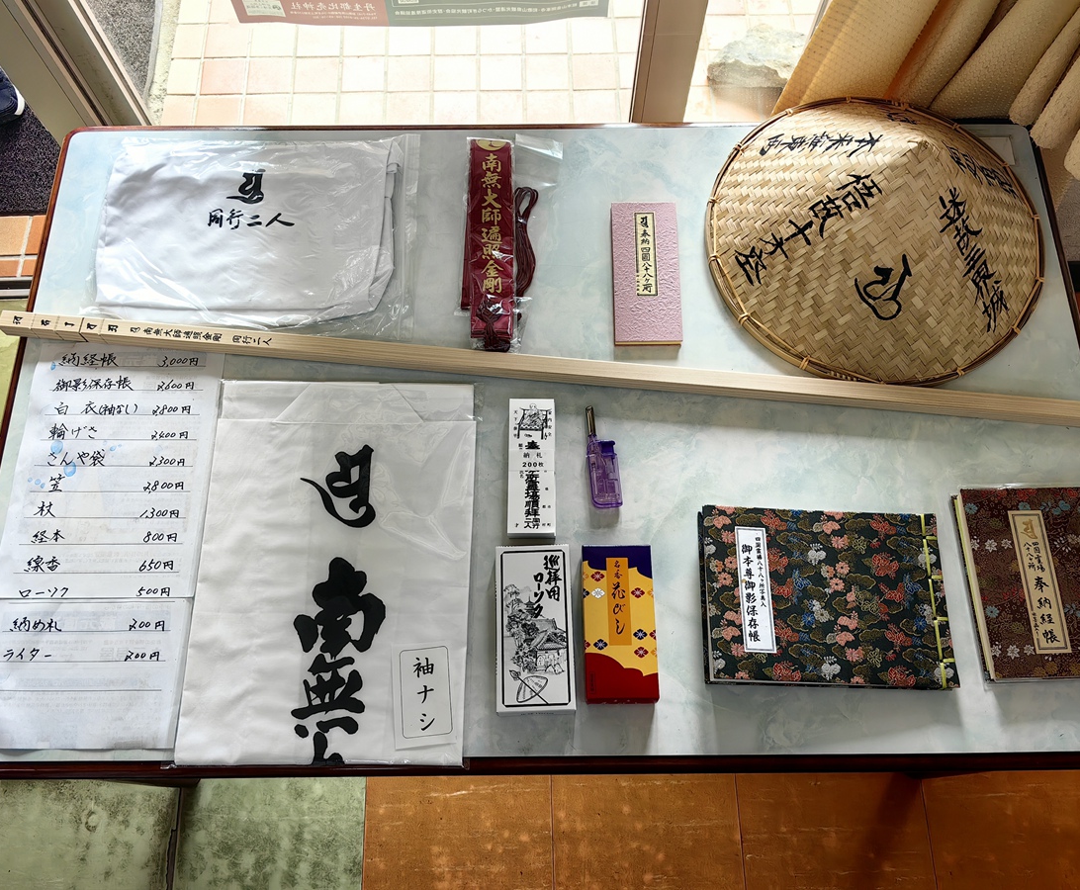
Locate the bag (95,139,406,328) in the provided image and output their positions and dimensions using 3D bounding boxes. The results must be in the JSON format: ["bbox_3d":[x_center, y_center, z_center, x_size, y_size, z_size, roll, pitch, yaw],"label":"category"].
[{"bbox_3d":[-0.339,-0.254,1.097,0.345,0.025,0.247,0,69,0],"label":"bag"}]

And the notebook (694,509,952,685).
[{"bbox_3d":[0.288,0.154,0.942,0.242,0.027,0.177,1,69,1],"label":"notebook"}]

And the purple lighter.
[{"bbox_3d":[0.068,0.012,1.002,0.031,0.015,0.117,-5,70,-2],"label":"purple lighter"}]

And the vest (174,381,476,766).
[{"bbox_3d":[-0.212,0.121,0.962,0.277,0.015,0.396,0,69,0],"label":"vest"}]

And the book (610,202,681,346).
[{"bbox_3d":[0.124,-0.202,1.085,0.076,0.011,0.186,0,69,0],"label":"book"}]

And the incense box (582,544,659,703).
[{"bbox_3d":[0.079,0.179,0.926,0.068,0.040,0.150,-1,69,0],"label":"incense box"}]

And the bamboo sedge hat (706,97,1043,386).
[{"bbox_3d":[0.399,-0.280,1.035,0.398,0.158,0.398,-1,69,0],"label":"bamboo sedge hat"}]

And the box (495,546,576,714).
[{"bbox_3d":[-0.005,0.185,0.922,0.075,0.045,0.160,-2,69,0],"label":"box"}]

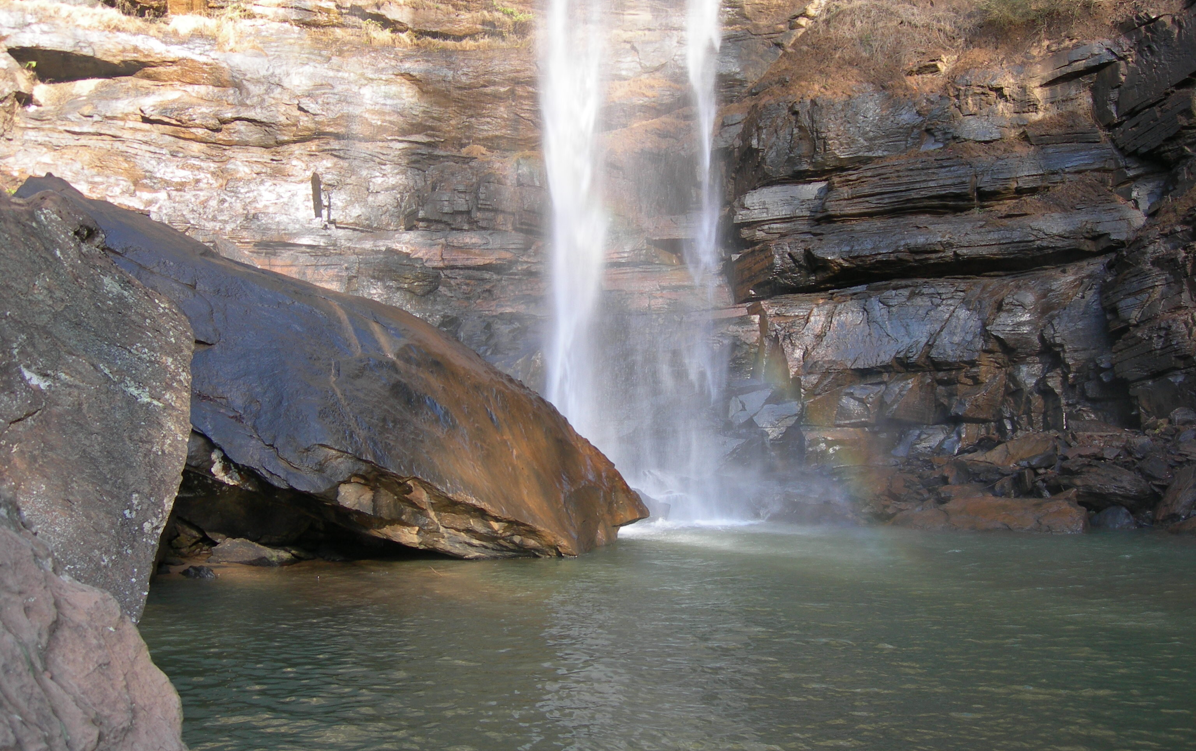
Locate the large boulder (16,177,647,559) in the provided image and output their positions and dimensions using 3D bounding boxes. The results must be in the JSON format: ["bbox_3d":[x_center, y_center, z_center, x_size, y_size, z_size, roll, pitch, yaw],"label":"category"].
[{"bbox_3d":[-3.500,-0.270,17.000,7.800,4.800,4.800,0,-1,8],"label":"large boulder"}]

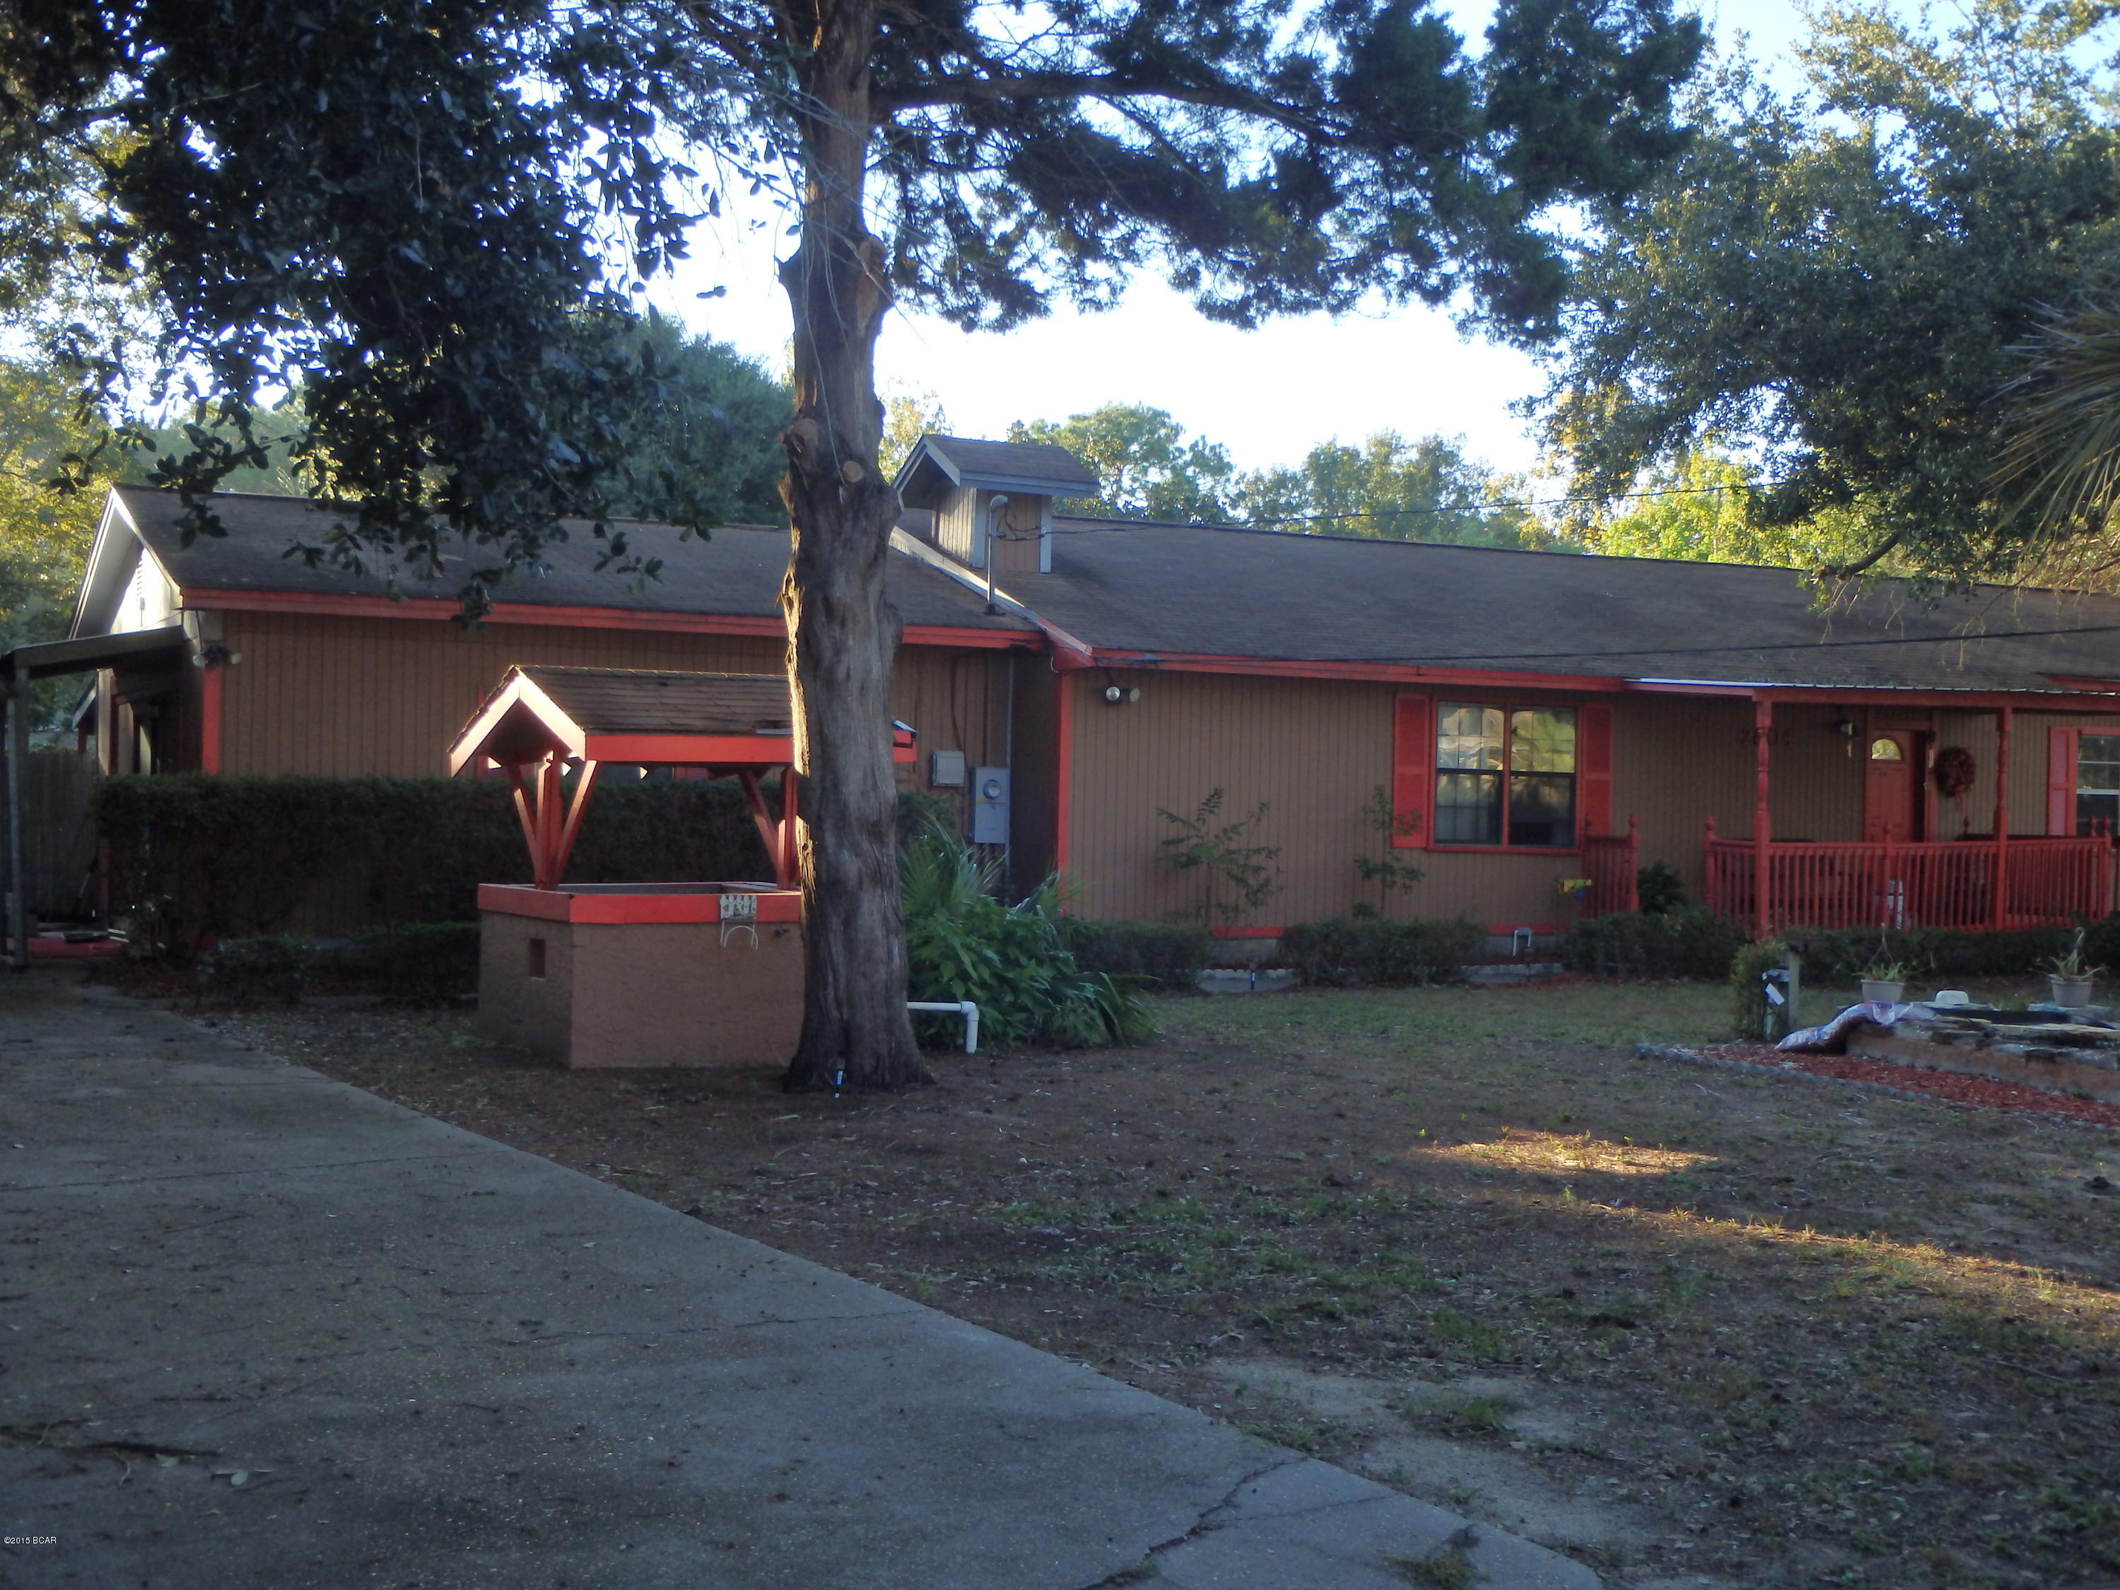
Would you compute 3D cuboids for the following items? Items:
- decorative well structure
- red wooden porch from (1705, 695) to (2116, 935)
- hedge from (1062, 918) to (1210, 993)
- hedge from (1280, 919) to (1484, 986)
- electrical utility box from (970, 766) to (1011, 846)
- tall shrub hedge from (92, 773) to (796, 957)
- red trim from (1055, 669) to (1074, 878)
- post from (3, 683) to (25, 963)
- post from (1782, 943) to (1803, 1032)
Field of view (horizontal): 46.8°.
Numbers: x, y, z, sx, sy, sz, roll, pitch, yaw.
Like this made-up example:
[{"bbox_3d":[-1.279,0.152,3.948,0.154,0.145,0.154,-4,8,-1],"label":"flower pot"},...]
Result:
[{"bbox_3d":[-2.227,0.373,14.110,1.880,2.150,2.300,1,0,-30],"label":"decorative well structure"},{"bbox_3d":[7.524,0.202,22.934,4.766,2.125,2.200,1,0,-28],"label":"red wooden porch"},{"bbox_3d":[0.562,1.280,19.881,1.263,0.554,0.850,1,0,-28],"label":"hedge"},{"bbox_3d":[2.718,1.334,21.015,1.721,0.572,0.850,1,0,-28],"label":"hedge"},{"bbox_3d":[-0.610,0.091,21.044,0.335,0.652,0.150,1,0,-28],"label":"electrical utility box"},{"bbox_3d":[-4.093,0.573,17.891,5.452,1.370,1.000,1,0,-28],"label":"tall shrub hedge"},{"bbox_3d":[0.031,0.035,20.397,0.117,2.147,0.090,1,0,-28],"label":"red trim"},{"bbox_3d":[-7.564,0.186,17.800,0.100,2.166,0.100,1,0,-28],"label":"post"},{"bbox_3d":[5.104,1.358,17.100,0.092,0.624,0.092,1,0,-28],"label":"post"}]

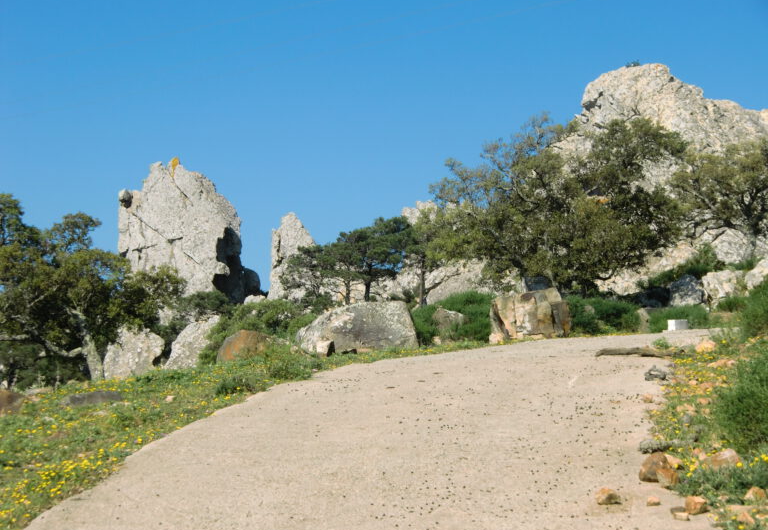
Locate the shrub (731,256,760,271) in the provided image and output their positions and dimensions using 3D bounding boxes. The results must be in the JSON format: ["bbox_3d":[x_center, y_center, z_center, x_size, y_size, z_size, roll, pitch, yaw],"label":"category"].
[{"bbox_3d":[8.790,-0.036,41.000,0.729,0.389,0.584,0,-3,0],"label":"shrub"}]

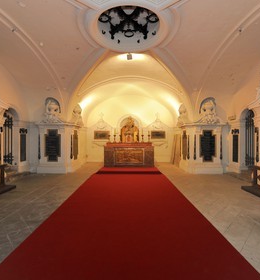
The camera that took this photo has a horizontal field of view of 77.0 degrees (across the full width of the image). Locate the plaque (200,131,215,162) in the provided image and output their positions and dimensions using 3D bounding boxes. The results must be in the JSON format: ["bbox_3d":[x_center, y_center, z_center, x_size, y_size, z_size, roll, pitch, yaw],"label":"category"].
[{"bbox_3d":[3.527,0.293,7.360,0.744,1.442,0.070,0,0,0],"label":"plaque"}]

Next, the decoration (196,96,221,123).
[{"bbox_3d":[3.628,-1.350,7.500,1.102,1.249,0.420,0,0,0],"label":"decoration"}]

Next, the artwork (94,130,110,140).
[{"bbox_3d":[-1.825,-0.288,10.700,1.003,0.537,0.060,0,0,0],"label":"artwork"}]

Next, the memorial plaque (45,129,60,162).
[{"bbox_3d":[-3.468,0.268,7.360,0.744,1.483,0.070,0,0,0],"label":"memorial plaque"}]

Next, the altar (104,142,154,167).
[{"bbox_3d":[-0.020,0.820,8.900,2.550,1.140,1.100,0,0,0],"label":"altar"}]

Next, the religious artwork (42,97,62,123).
[{"bbox_3d":[-3.571,-1.366,7.500,0.942,1.217,0.420,0,0,0],"label":"religious artwork"}]

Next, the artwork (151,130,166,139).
[{"bbox_3d":[1.881,-0.301,10.700,0.944,0.511,0.060,0,0,0],"label":"artwork"}]

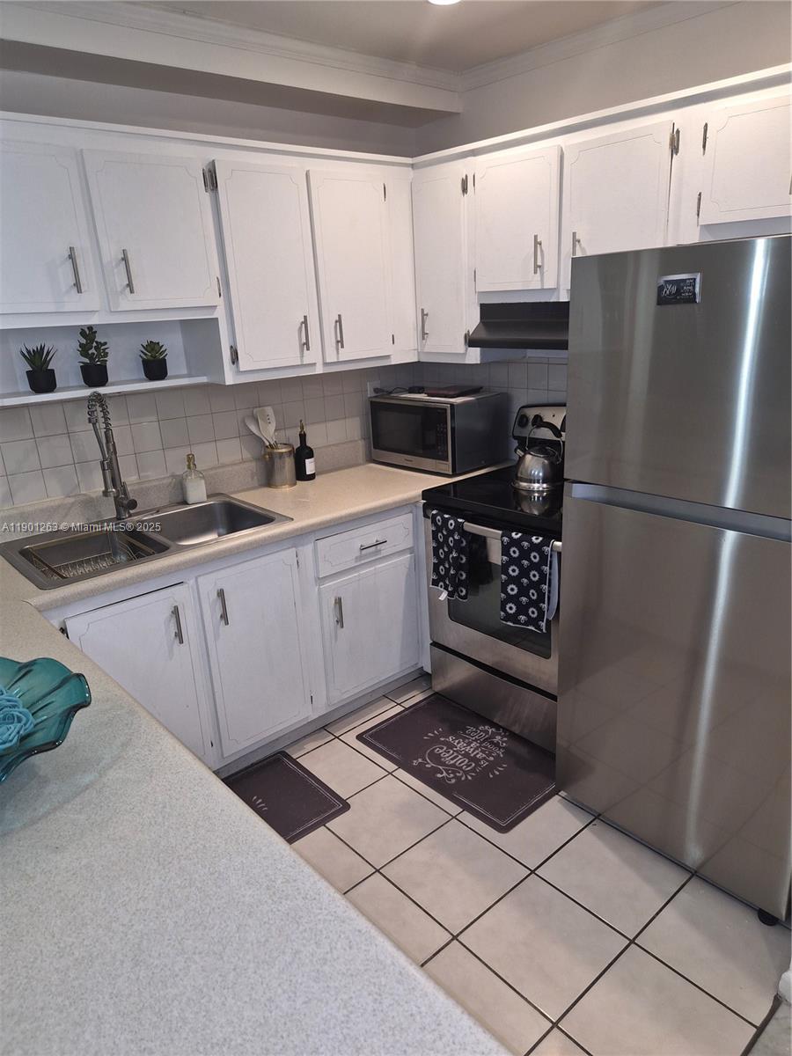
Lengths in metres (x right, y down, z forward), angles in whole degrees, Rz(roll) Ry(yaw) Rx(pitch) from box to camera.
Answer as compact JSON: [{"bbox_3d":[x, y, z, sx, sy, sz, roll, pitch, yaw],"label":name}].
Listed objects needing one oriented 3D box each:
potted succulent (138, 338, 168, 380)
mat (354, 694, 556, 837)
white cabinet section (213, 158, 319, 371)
[{"bbox_3d":[-0.891,-0.617,2.591,0.106,0.143,0.102,-17,22,-38],"label":"potted succulent"},{"bbox_3d":[0.268,0.851,2.664,0.457,0.010,0.757,-17,22,-38],"label":"mat"},{"bbox_3d":[-0.545,-0.933,2.577,0.332,0.665,0.325,-17,22,-38],"label":"white cabinet section"}]

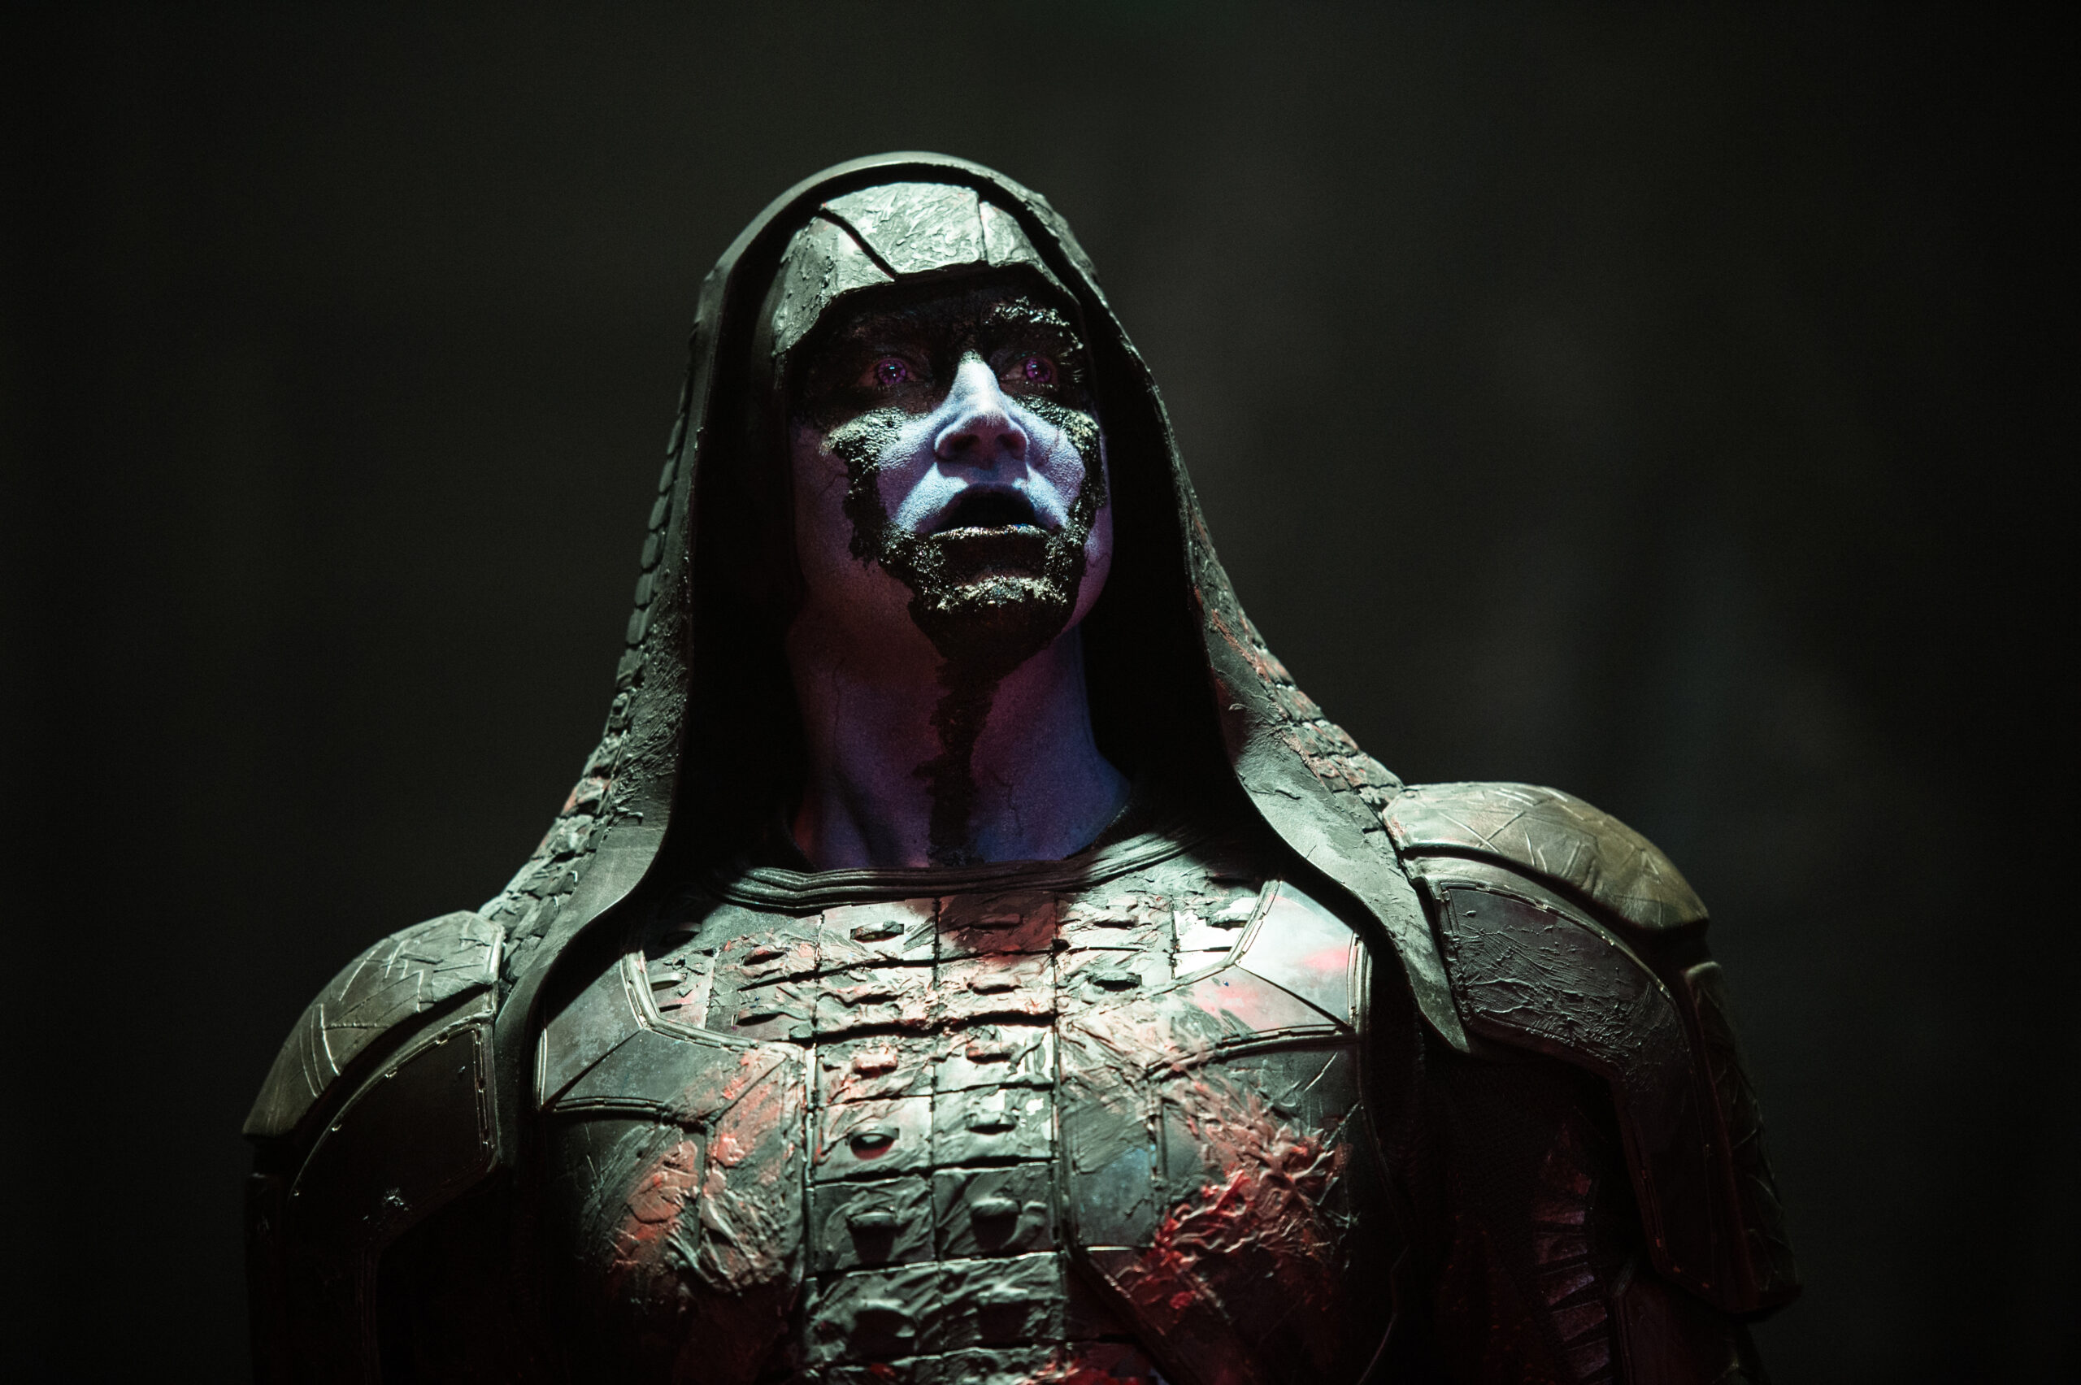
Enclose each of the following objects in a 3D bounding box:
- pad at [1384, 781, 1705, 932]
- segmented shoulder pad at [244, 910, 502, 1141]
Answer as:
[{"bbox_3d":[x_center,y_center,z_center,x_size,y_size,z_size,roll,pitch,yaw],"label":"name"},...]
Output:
[{"bbox_3d":[0.219,0.068,4.110,0.143,0.072,0.165,8,-10,11],"label":"pad"},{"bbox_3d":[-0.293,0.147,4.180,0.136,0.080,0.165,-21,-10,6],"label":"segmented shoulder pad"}]

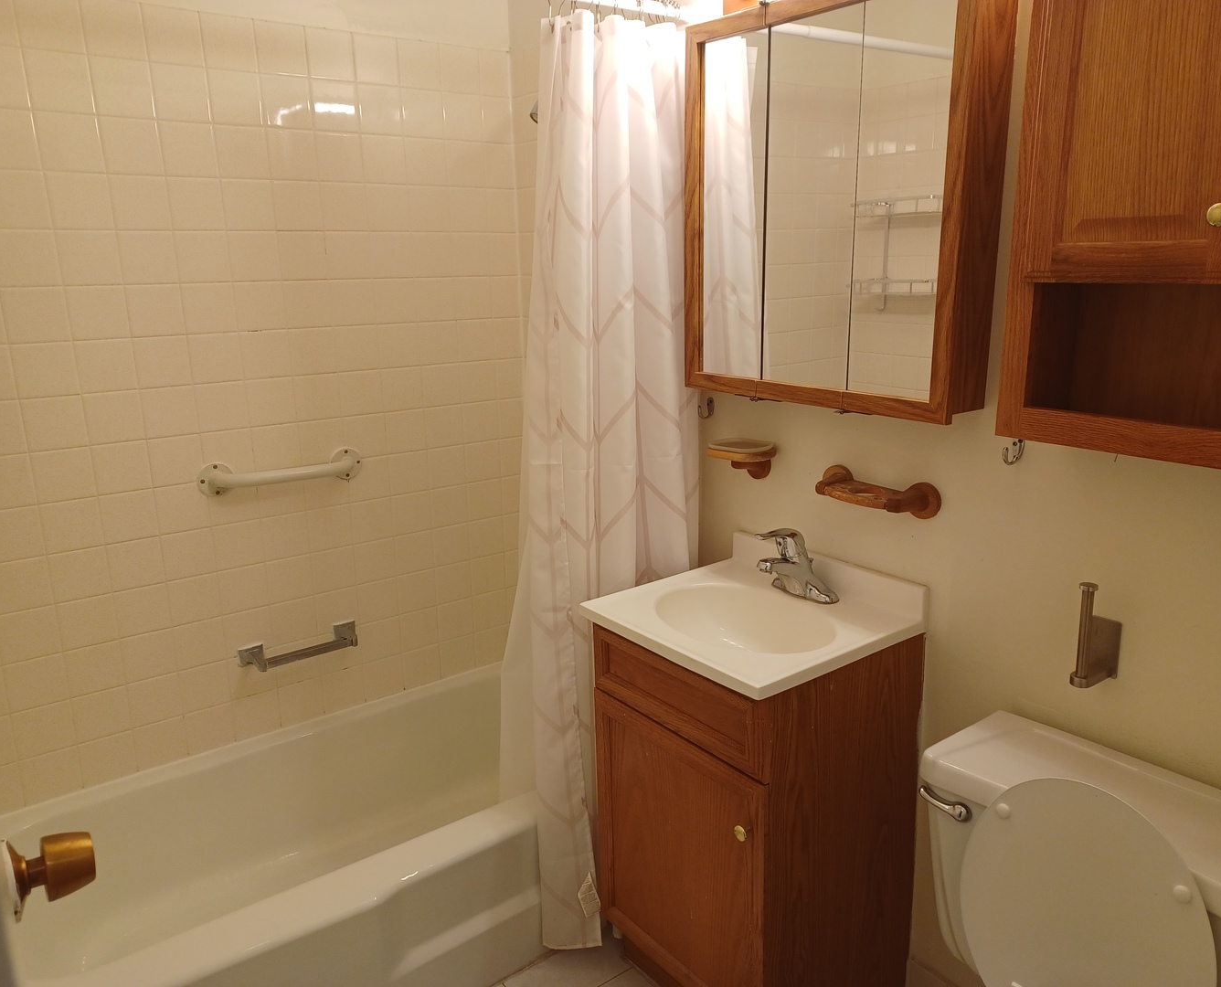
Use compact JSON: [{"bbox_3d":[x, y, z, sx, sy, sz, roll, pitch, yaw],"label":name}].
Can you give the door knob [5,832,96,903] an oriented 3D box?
[{"bbox_3d":[-0.475,0.320,0.810,0.062,0.066,0.066,-11,17,-35],"label":"door knob"}]

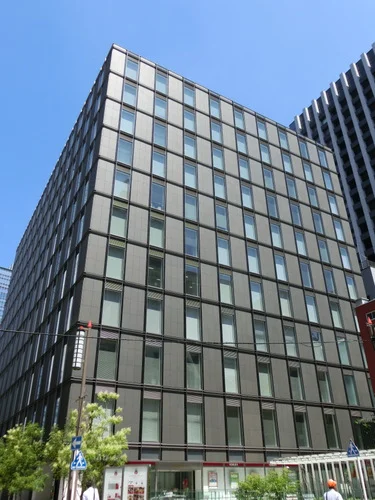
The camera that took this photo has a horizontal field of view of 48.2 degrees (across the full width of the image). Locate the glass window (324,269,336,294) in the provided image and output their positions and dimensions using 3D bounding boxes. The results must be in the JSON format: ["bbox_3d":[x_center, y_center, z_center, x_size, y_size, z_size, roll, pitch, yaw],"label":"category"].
[{"bbox_3d":[15.894,3.610,46.986,1.320,2.900,0.150,15,-33,-26],"label":"glass window"}]

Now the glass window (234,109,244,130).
[{"bbox_3d":[6.450,-16.214,52.181,1.380,2.840,0.180,15,-33,-26],"label":"glass window"}]

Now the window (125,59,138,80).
[{"bbox_3d":[-5.909,-19.186,44.798,1.280,2.860,0.150,15,-33,-26],"label":"window"}]

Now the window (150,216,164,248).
[{"bbox_3d":[-2.681,-1.585,37.398,1.300,2.850,0.150,15,-33,-26],"label":"window"}]

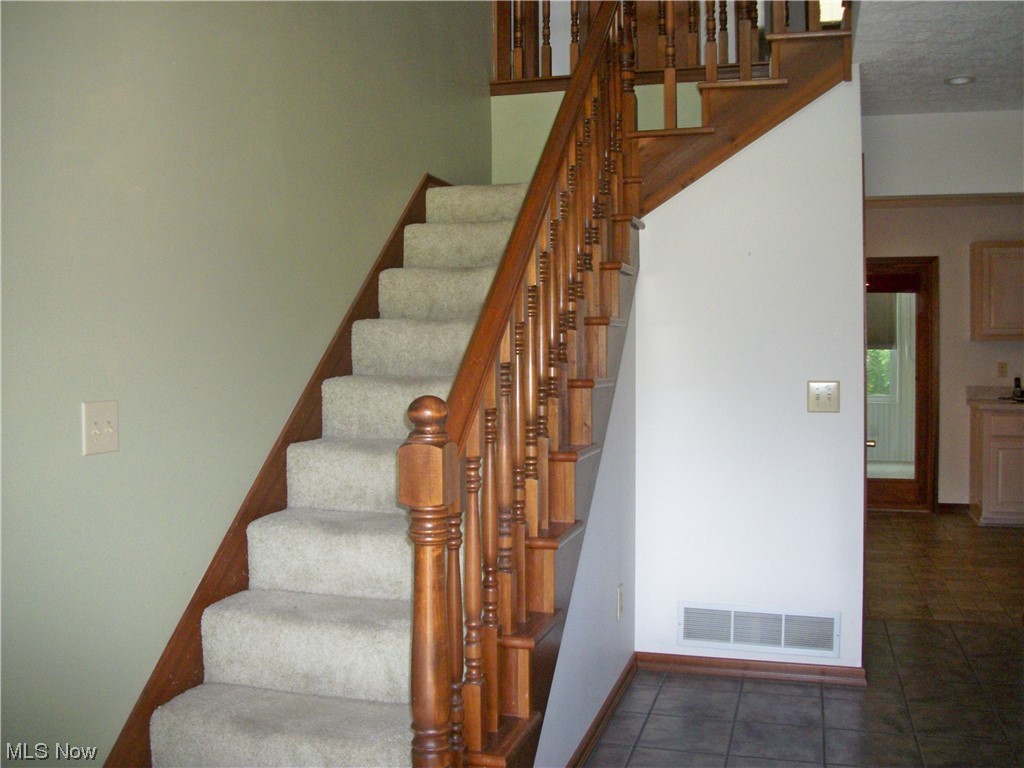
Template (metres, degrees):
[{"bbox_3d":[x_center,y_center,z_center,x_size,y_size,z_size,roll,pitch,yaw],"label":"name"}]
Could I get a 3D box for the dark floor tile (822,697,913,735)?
[{"bbox_3d":[1.252,1.176,3.314,0.297,0.010,0.295,0,2,17],"label":"dark floor tile"}]

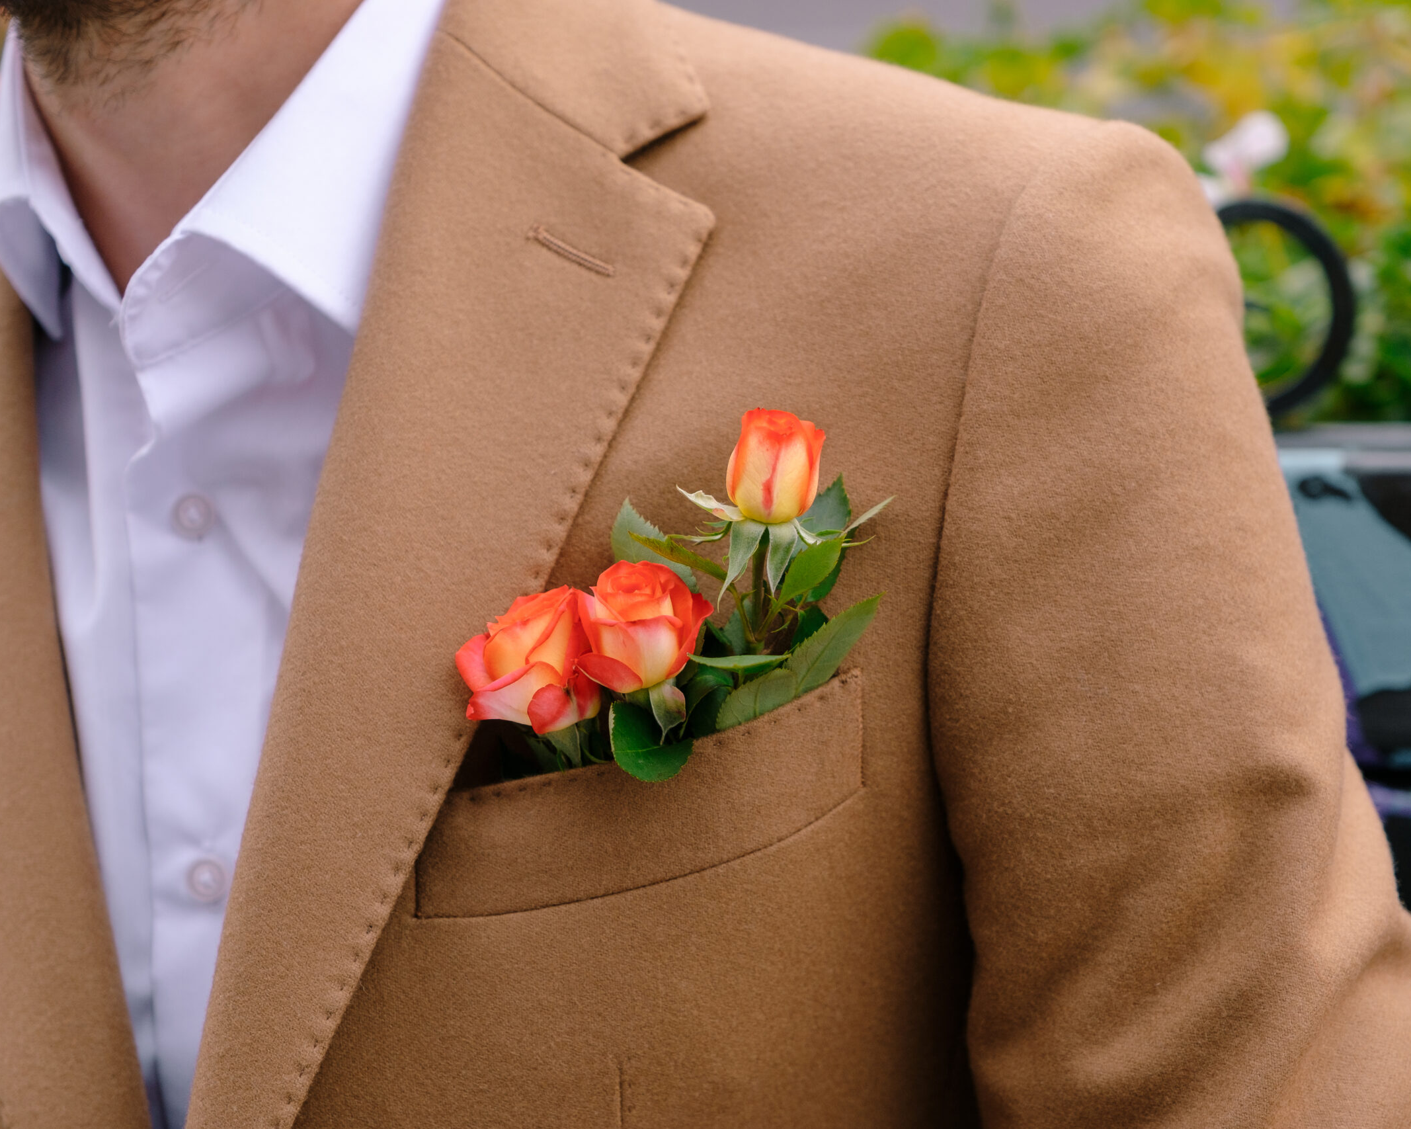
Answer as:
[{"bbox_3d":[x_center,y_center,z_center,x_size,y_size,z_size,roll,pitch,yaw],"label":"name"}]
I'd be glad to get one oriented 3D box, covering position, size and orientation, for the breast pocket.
[{"bbox_3d":[-0.016,0.058,0.950,0.118,0.038,0.022,-15,-1,10],"label":"breast pocket"}]

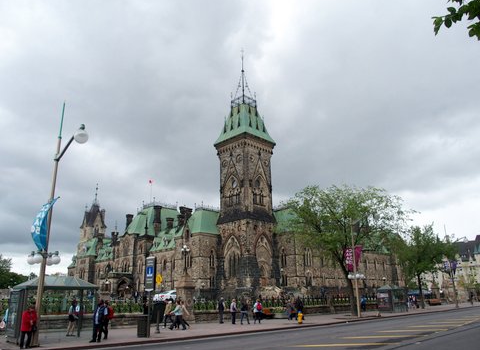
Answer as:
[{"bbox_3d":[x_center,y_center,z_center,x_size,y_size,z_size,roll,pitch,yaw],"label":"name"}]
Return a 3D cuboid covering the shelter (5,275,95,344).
[{"bbox_3d":[-8.694,6.288,18.468,3.566,2.830,1.942,14,-23,-40],"label":"shelter"}]

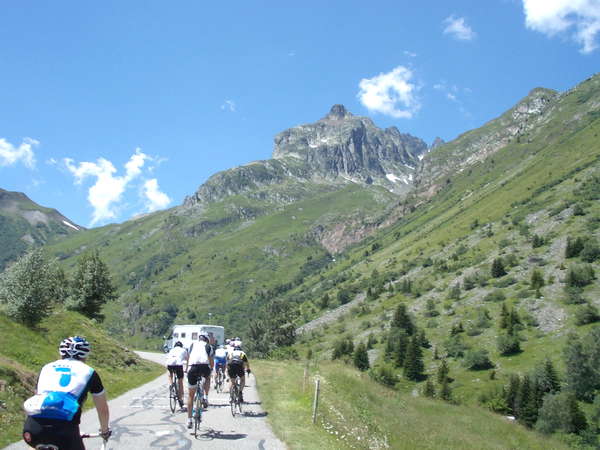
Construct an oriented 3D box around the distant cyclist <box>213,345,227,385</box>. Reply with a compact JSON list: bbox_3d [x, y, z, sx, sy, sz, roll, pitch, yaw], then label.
[{"bbox_3d":[-2.471,4.382,20.400,0.480,1.360,0.950,0,-11,-2],"label":"distant cyclist"}]

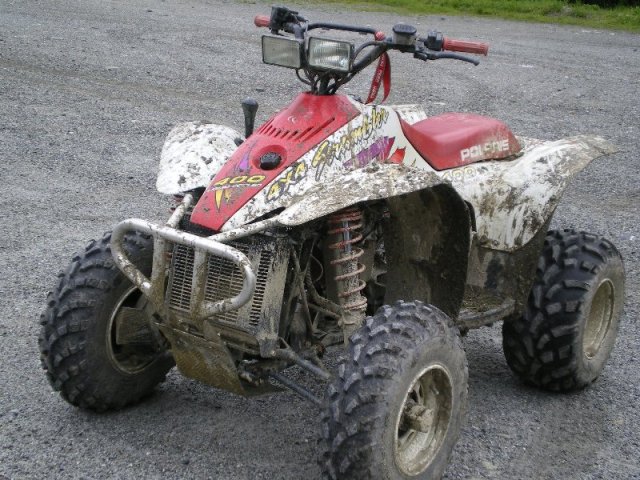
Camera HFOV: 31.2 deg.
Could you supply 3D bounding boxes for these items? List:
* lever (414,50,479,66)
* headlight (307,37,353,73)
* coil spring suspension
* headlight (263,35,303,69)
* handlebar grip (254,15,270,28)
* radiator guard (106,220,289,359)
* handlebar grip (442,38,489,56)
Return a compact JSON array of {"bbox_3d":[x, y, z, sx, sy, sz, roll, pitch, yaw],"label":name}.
[{"bbox_3d":[0.341,-0.492,3.094,0.172,0.030,0.045,10,15,17],"label":"lever"},{"bbox_3d":[0.043,-0.498,3.075,0.134,0.080,0.062,14,16,32],"label":"headlight"},{"bbox_3d":[0.079,0.092,2.957,0.084,0.345,0.084,-2,4,34],"label":"coil spring suspension"},{"bbox_3d":[-0.088,-0.515,3.161,0.134,0.080,0.062,14,16,32],"label":"headlight"},{"bbox_3d":[-0.159,-0.663,3.483,0.037,0.037,0.120,-6,18,-39],"label":"handlebar grip"},{"bbox_3d":[-0.306,0.107,2.911,0.450,0.300,0.205,14,16,32],"label":"radiator guard"},{"bbox_3d":[0.397,-0.530,3.130,0.125,0.037,0.037,9,14,15],"label":"handlebar grip"}]

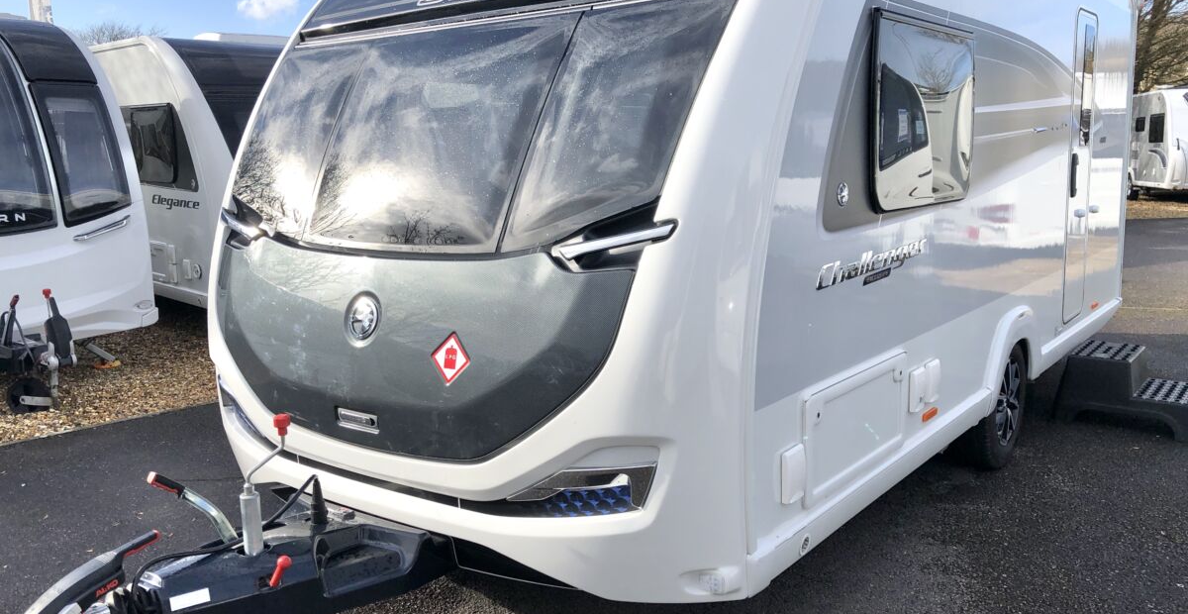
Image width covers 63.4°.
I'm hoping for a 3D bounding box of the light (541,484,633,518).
[{"bbox_3d":[-0.021,0.504,2.520,0.265,0.095,0.050,2,10,24],"label":"light"}]

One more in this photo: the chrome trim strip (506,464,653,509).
[{"bbox_3d":[-0.032,0.458,2.526,0.430,0.145,0.070,2,10,24],"label":"chrome trim strip"}]

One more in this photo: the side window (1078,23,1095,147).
[{"bbox_3d":[2.811,-1.264,5.486,0.030,0.680,0.290,5,11,37],"label":"side window"}]

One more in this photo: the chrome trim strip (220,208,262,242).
[{"bbox_3d":[-1.282,-0.299,3.484,0.050,0.050,0.360,-9,23,-40],"label":"chrome trim strip"}]

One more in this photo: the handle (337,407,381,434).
[{"bbox_3d":[-0.712,0.342,2.910,0.190,0.055,0.030,5,7,37],"label":"handle"}]

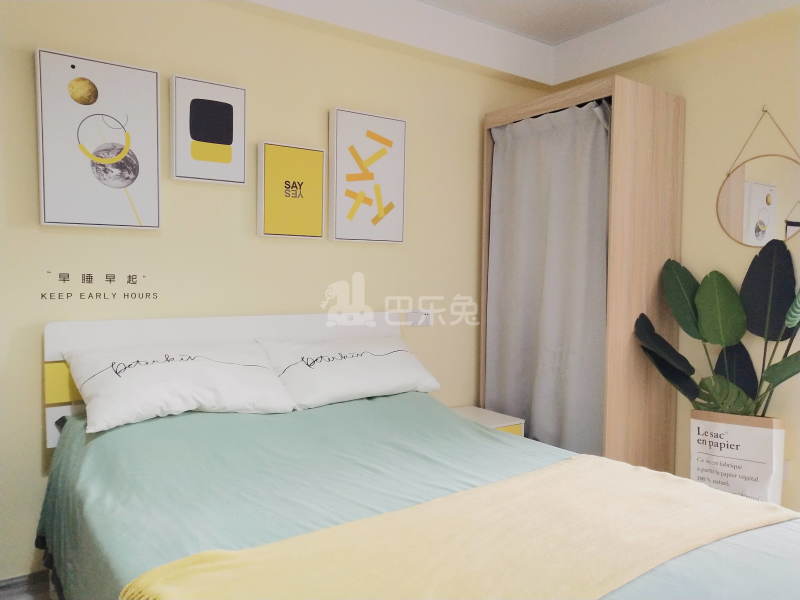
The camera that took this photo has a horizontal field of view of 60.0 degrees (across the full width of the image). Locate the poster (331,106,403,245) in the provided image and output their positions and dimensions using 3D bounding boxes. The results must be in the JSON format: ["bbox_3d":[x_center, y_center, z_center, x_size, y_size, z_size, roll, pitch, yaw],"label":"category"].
[{"bbox_3d":[-0.147,-0.567,3.252,0.397,0.591,0.040,-1,2,-36],"label":"poster"}]

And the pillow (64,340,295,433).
[{"bbox_3d":[-0.779,0.287,2.497,0.720,0.160,0.420,-1,31,-36],"label":"pillow"}]

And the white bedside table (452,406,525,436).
[{"bbox_3d":[0.329,0.785,3.445,0.410,0.406,0.395,-1,2,-36],"label":"white bedside table"}]

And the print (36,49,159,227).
[{"bbox_3d":[-1.098,-0.569,2.549,0.412,0.602,0.040,-1,2,-36],"label":"print"}]

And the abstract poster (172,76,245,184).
[{"bbox_3d":[-0.769,-0.670,2.788,0.301,0.394,0.040,-1,2,-36],"label":"abstract poster"}]

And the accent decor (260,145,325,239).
[{"bbox_3d":[-0.468,-0.470,3.018,0.294,0.396,0.040,-1,2,-36],"label":"accent decor"}]

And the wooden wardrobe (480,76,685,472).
[{"bbox_3d":[0.903,0.002,3.559,0.549,1.980,0.812,-1,2,-36],"label":"wooden wardrobe"}]

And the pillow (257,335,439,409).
[{"bbox_3d":[-0.220,0.275,2.953,0.720,0.160,0.420,-1,31,-36],"label":"pillow"}]

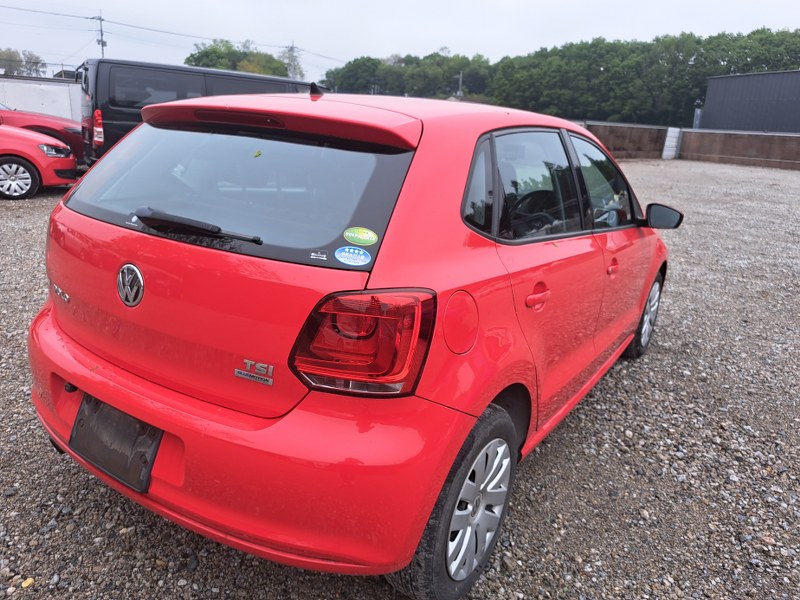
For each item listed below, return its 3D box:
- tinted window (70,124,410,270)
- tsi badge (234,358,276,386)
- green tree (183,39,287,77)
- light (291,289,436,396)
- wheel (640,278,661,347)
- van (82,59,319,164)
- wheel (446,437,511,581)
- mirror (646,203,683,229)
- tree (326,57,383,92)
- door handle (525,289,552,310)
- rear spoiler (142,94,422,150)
[{"bbox_3d":[-0.550,-0.325,1.502,1.260,0.430,0.110,15,-20,31],"label":"tinted window"},{"bbox_3d":[-0.323,0.161,1.233,0.102,0.055,0.010,10,18,18],"label":"tsi badge"},{"bbox_3d":[-17.267,-22.686,58.494,11.000,8.763,11.000,-1,18,-16],"label":"green tree"},{"bbox_3d":[-0.073,0.074,1.169,0.290,0.230,0.190,10,18,17],"label":"light"},{"bbox_3d":[1.595,0.080,3.625,0.100,0.415,0.415,15,20,31],"label":"wheel"},{"bbox_3d":[-2.962,-2.969,9.983,4.695,1.980,1.695,-9,21,-36],"label":"van"},{"bbox_3d":[0.208,0.599,1.634,0.100,0.415,0.415,15,20,31],"label":"wheel"},{"bbox_3d":[1.336,-0.430,2.789,0.190,0.135,0.110,15,20,31],"label":"mirror"},{"bbox_3d":[-6.903,-29.328,79.574,8.800,10.351,8.800,2,17,-6],"label":"tree"},{"bbox_3d":[0.419,-0.004,1.675,0.050,0.050,0.185,15,20,31],"label":"door handle"},{"bbox_3d":[-0.413,-0.545,1.630,1.180,0.120,0.290,15,20,31],"label":"rear spoiler"}]

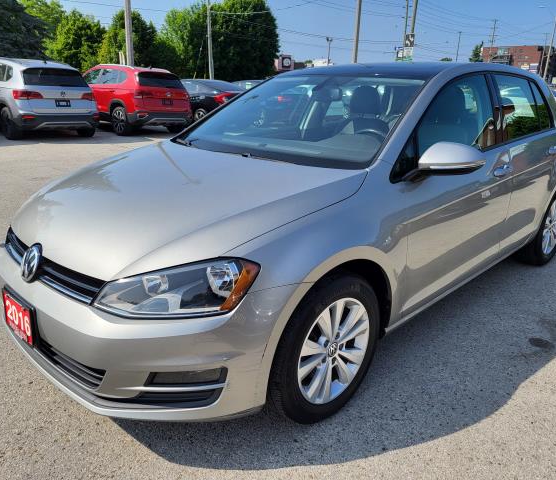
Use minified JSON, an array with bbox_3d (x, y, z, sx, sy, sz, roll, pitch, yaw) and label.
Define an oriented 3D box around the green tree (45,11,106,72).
[{"bbox_3d":[-13.607,-12.228,32.969,4.200,6.526,4.200,0,17,0],"label":"green tree"}]

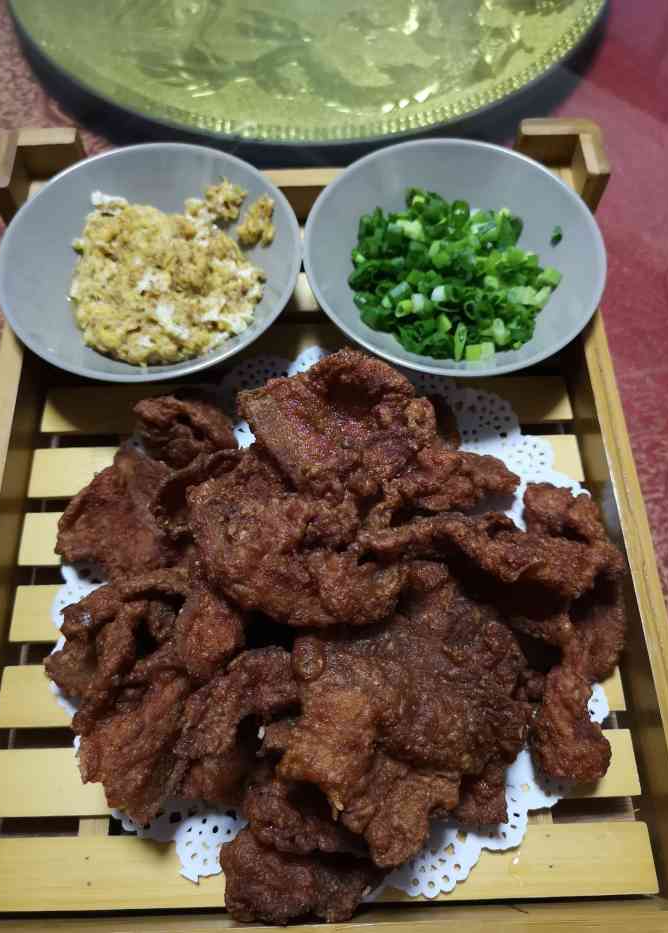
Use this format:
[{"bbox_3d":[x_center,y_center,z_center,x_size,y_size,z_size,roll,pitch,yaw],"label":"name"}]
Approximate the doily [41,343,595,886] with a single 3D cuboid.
[{"bbox_3d":[-0.001,0.048,0.298,0.227,0.007,0.227,-1,66,-1],"label":"doily"}]

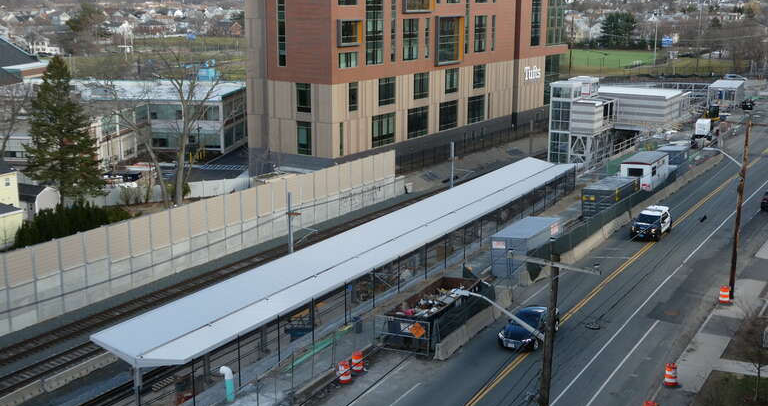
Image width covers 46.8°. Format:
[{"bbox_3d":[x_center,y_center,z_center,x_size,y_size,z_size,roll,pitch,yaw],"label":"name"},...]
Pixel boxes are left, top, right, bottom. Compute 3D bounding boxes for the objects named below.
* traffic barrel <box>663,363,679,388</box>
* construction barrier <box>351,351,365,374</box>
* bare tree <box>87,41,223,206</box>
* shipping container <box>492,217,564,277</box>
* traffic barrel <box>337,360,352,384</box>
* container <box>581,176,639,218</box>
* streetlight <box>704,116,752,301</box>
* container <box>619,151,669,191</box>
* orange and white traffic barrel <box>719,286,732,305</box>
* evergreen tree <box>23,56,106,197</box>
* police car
[{"bbox_3d":[13.018,7.810,40.166,0.580,1.000,0.580,8,15,29],"label":"traffic barrel"},{"bbox_3d":[-1.256,7.594,42.524,0.600,0.980,0.600,0,13,0],"label":"construction barrier"},{"bbox_3d":[-23.032,-7.719,89.126,13.500,16.367,12.500,-3,14,-15],"label":"bare tree"},{"bbox_3d":[9.302,2.843,57.517,2.440,2.590,6.060,8,15,29],"label":"shipping container"},{"bbox_3d":[-1.803,7.788,40.729,0.580,1.000,0.580,8,15,29],"label":"traffic barrel"},{"bbox_3d":[18.141,-0.287,71.149,2.500,2.650,6.060,8,15,29],"label":"container"},{"bbox_3d":[19.685,0.339,51.875,2.500,10.750,0.400,9,16,32],"label":"streetlight"},{"bbox_3d":[22.488,-2.391,76.515,2.500,2.800,6.100,8,15,29],"label":"container"},{"bbox_3d":[19.685,5.301,50.996,0.580,1.000,0.580,8,15,29],"label":"orange and white traffic barrel"},{"bbox_3d":[-30.457,-6.560,82.558,7.700,14.159,7.700,9,16,32],"label":"evergreen tree"},{"bbox_3d":[20.289,1.493,67.179,2.020,1.820,5.050,9,16,32],"label":"police car"}]

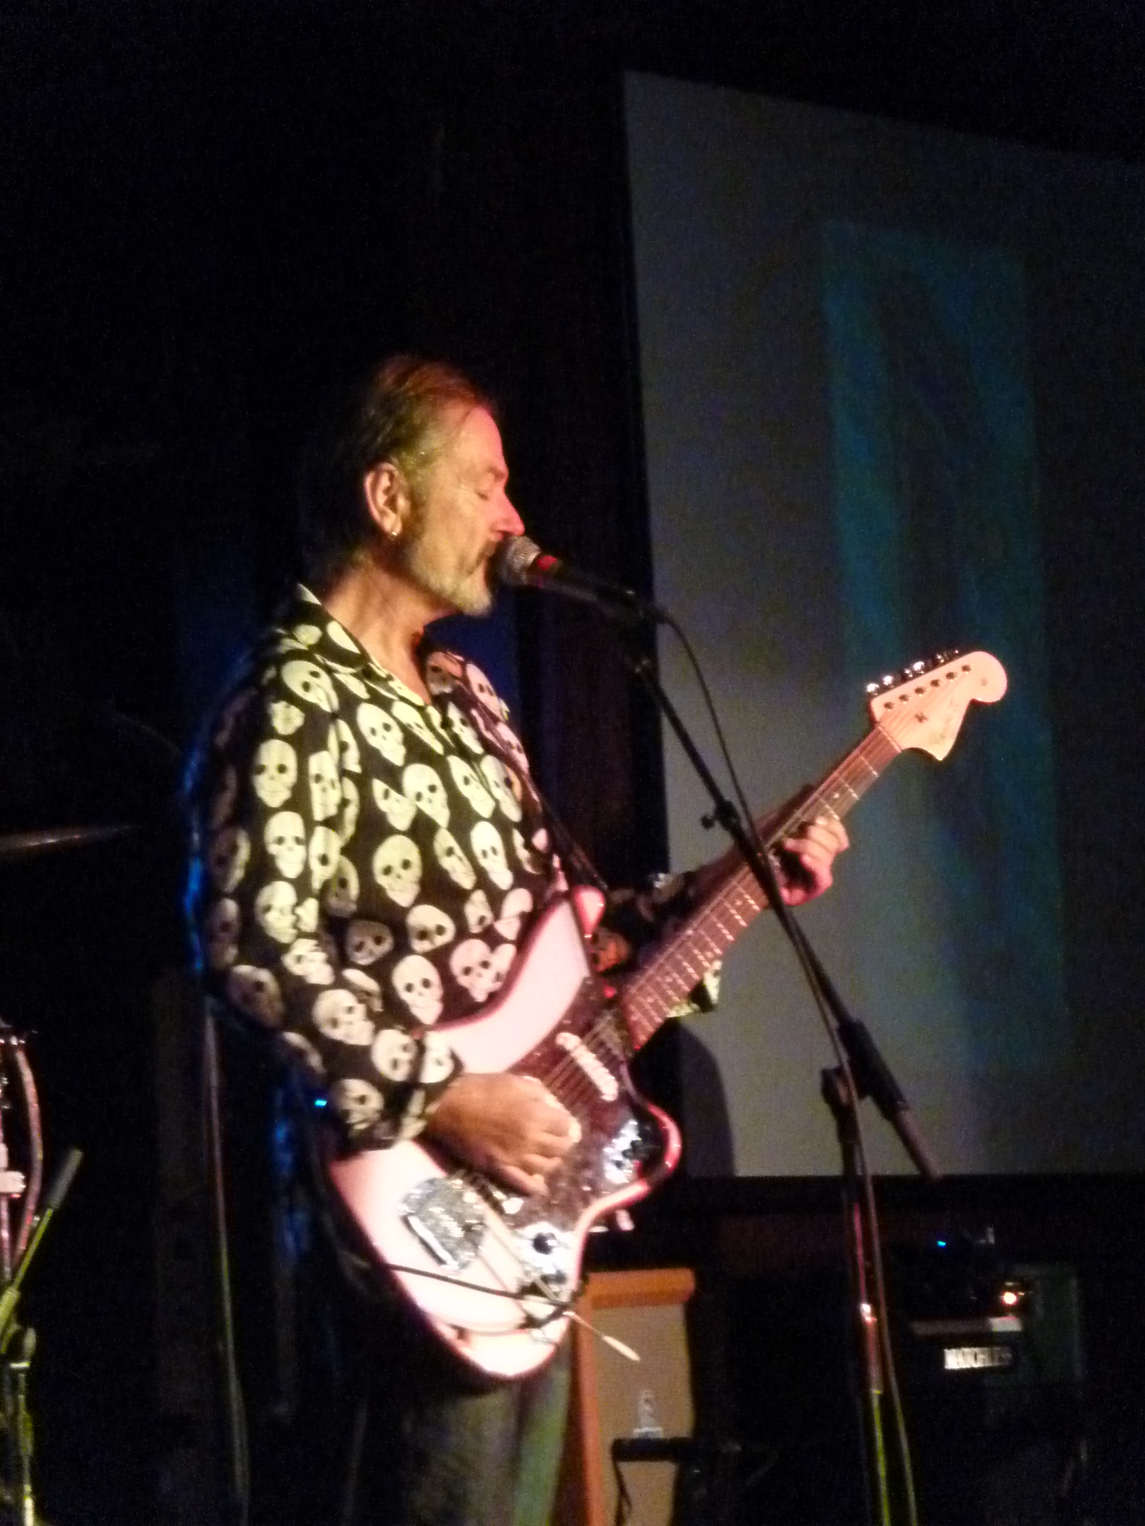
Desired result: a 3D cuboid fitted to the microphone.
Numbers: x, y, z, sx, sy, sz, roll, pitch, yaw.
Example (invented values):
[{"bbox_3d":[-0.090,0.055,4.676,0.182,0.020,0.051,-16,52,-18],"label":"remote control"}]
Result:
[{"bbox_3d":[0.005,-0.178,12.150,0.178,0.051,0.051,23,7,20],"label":"microphone"}]

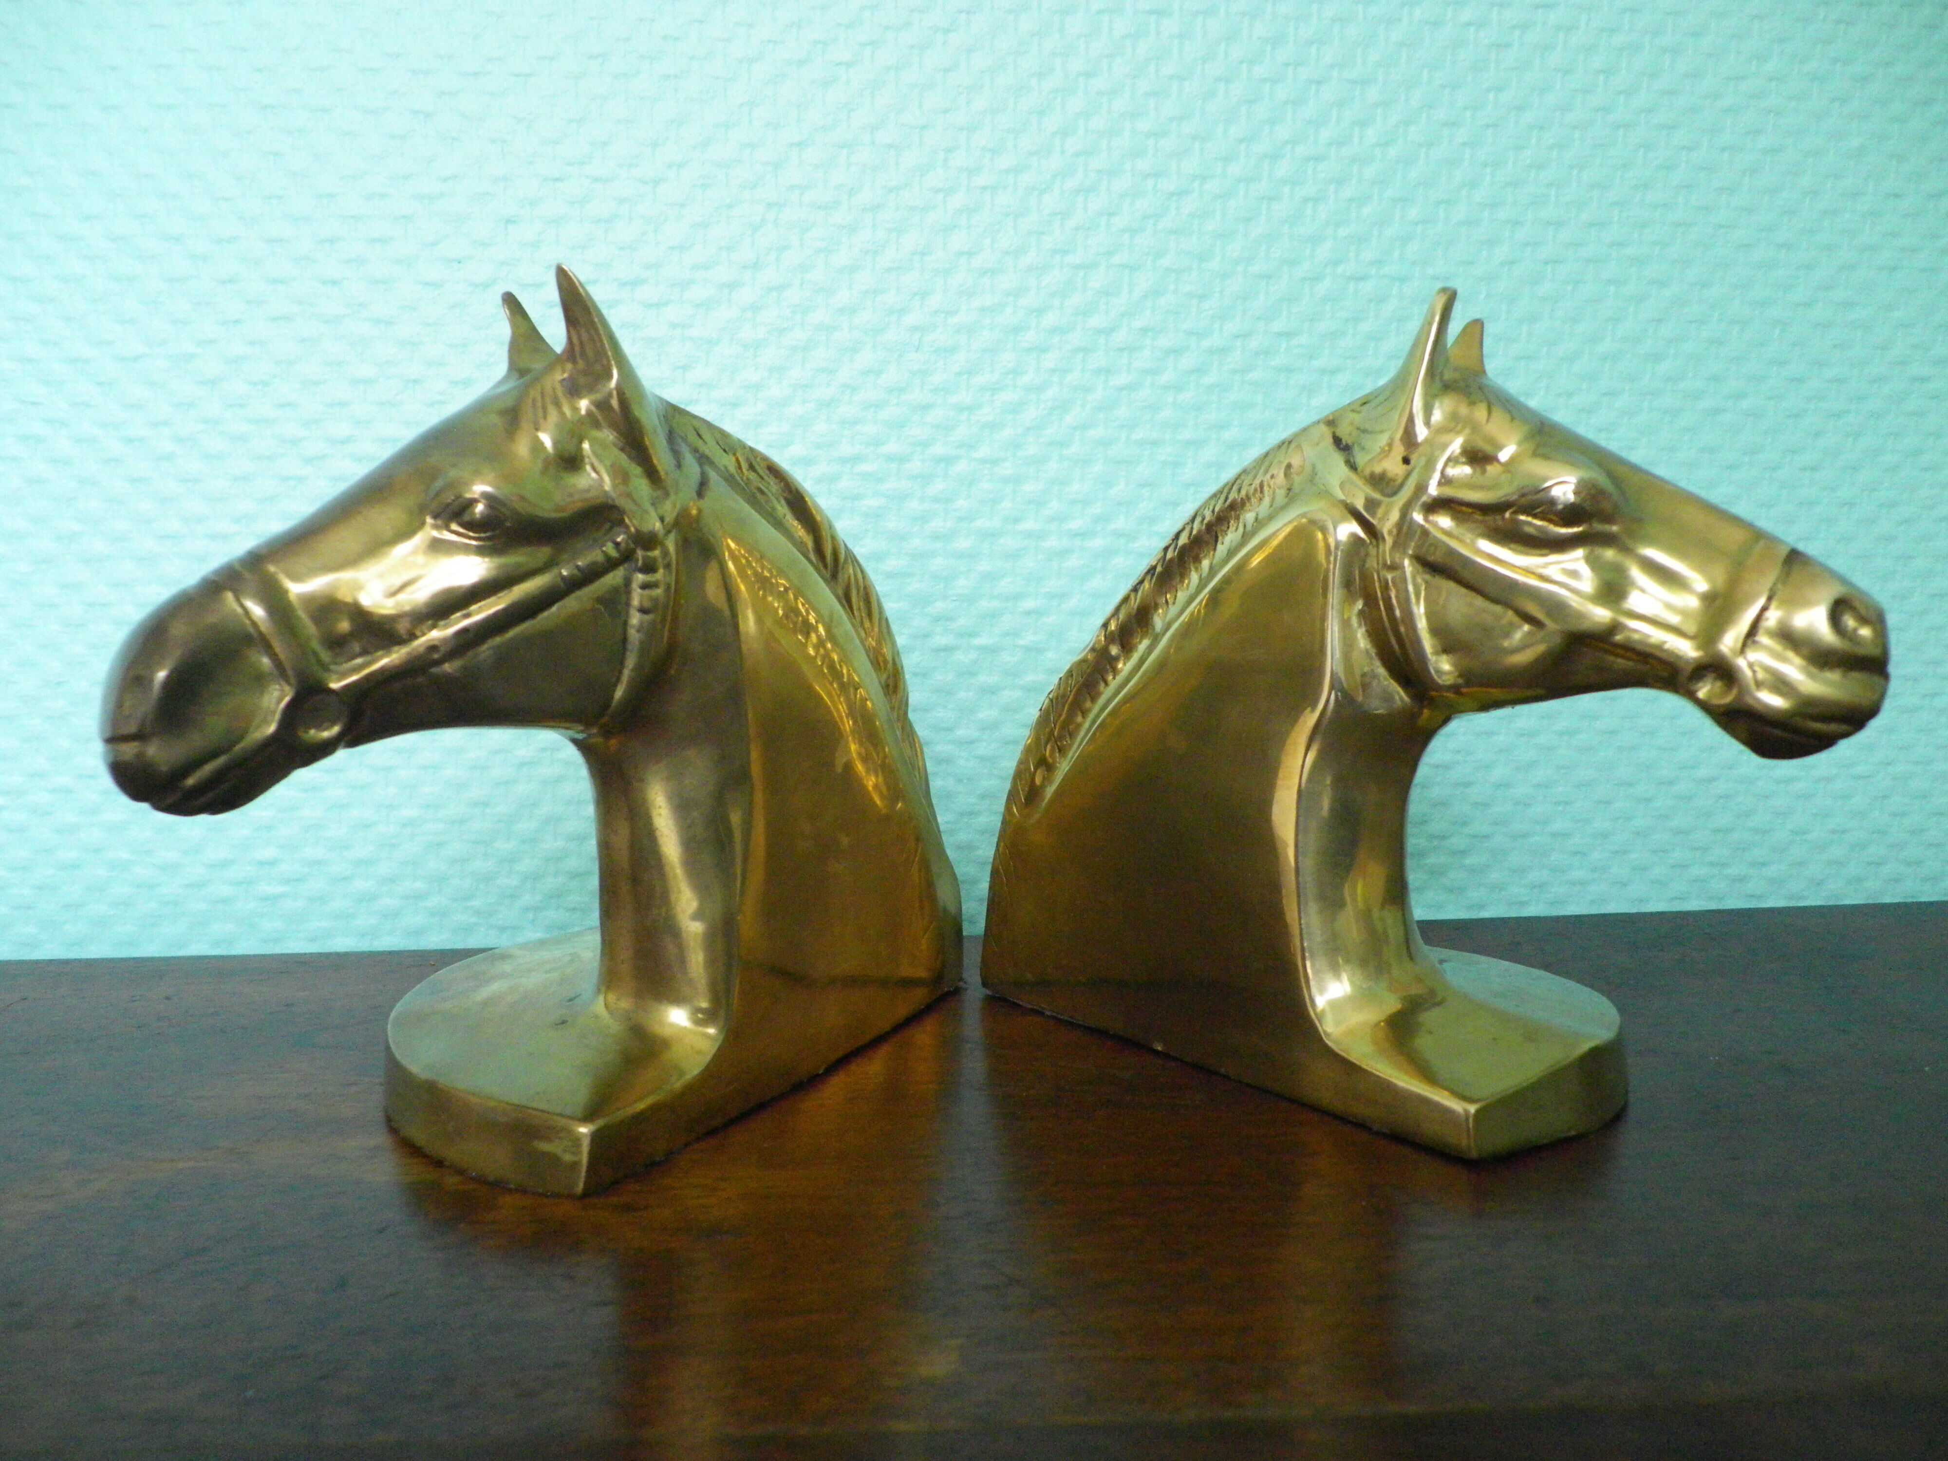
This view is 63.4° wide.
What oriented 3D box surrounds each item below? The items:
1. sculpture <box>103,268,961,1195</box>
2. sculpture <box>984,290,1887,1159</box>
[{"bbox_3d":[-0.091,-0.008,0.332,0.095,0.168,0.193,5,10,31],"label":"sculpture"},{"bbox_3d":[0.102,-0.010,0.351,0.095,0.166,0.193,-8,12,-44],"label":"sculpture"}]

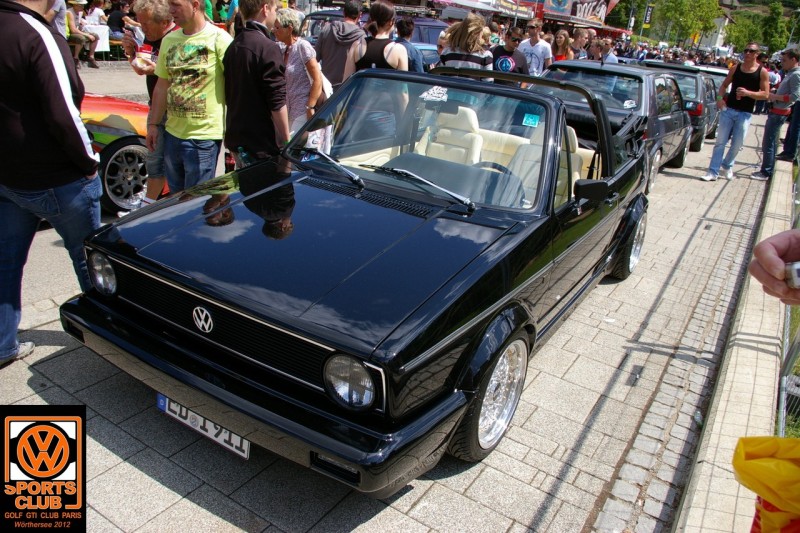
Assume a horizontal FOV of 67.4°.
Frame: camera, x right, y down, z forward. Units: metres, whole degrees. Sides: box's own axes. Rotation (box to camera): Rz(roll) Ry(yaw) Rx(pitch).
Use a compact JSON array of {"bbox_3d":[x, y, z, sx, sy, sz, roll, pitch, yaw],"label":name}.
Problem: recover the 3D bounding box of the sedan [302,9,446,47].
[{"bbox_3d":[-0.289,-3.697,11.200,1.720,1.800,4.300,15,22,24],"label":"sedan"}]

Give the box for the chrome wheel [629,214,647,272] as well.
[{"bbox_3d":[1.556,-0.181,4.085,0.180,0.410,0.410,17,23,29],"label":"chrome wheel"}]

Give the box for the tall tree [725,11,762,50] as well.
[{"bbox_3d":[37.225,-25.142,65.000,3.600,5.200,3.600,20,25,35],"label":"tall tree"}]

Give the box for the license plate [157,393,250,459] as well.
[{"bbox_3d":[-0.661,0.512,1.977,0.440,0.110,0.020,17,23,29],"label":"license plate"}]

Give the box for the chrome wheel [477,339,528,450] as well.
[{"bbox_3d":[0.295,0.431,2.137,0.180,0.410,0.410,17,23,29],"label":"chrome wheel"}]

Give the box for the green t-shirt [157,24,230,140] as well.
[{"bbox_3d":[-1.274,-1.135,3.700,0.480,0.680,0.270,7,20,6],"label":"green t-shirt"}]

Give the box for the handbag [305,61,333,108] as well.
[{"bbox_3d":[-0.591,-1.320,4.350,0.240,0.330,0.120,-4,22,-23],"label":"handbag"}]

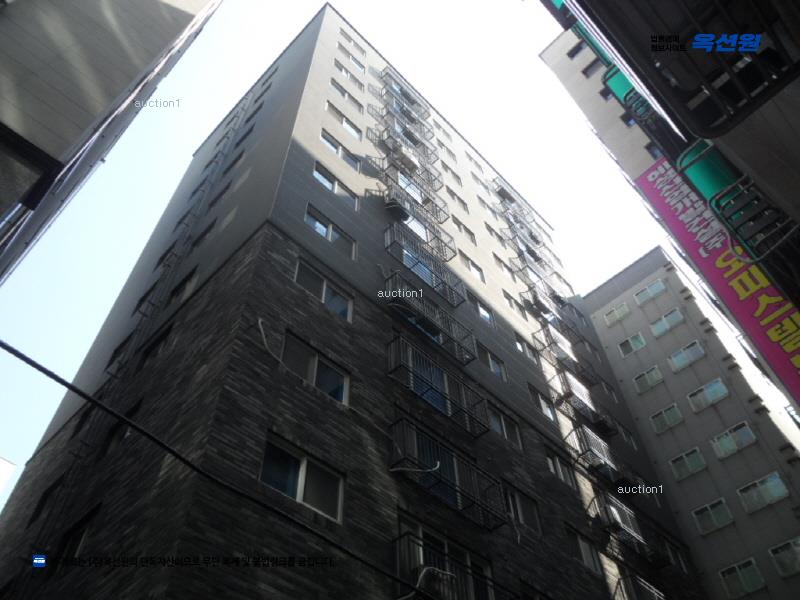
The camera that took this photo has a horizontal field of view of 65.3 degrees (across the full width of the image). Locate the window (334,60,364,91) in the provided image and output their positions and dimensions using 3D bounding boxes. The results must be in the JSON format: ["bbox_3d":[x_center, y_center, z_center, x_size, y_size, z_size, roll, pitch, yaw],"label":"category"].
[{"bbox_3d":[-2.386,-10.330,28.912,1.844,1.031,0.160,38,-63,-26],"label":"window"}]

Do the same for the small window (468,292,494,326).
[{"bbox_3d":[2.958,0.397,23.303,0.180,1.006,1.510,-39,-61,24],"label":"small window"}]

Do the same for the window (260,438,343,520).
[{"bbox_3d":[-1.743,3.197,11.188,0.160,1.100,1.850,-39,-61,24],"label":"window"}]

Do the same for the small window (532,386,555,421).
[{"bbox_3d":[5.058,3.697,22.341,0.180,1.006,1.493,-39,-61,24],"label":"small window"}]

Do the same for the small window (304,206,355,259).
[{"bbox_3d":[-1.981,-1.869,17.681,0.150,1.036,1.814,-39,-61,24],"label":"small window"}]

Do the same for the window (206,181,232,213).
[{"bbox_3d":[-6.552,-3.709,22.930,1.316,1.036,0.150,-39,-61,24],"label":"window"}]

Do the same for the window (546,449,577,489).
[{"bbox_3d":[5.140,5.400,20.095,0.180,1.006,1.493,-39,-61,24],"label":"window"}]

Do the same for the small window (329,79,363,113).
[{"bbox_3d":[-2.303,-8.641,26.680,1.844,1.031,0.160,38,-63,-26],"label":"small window"}]

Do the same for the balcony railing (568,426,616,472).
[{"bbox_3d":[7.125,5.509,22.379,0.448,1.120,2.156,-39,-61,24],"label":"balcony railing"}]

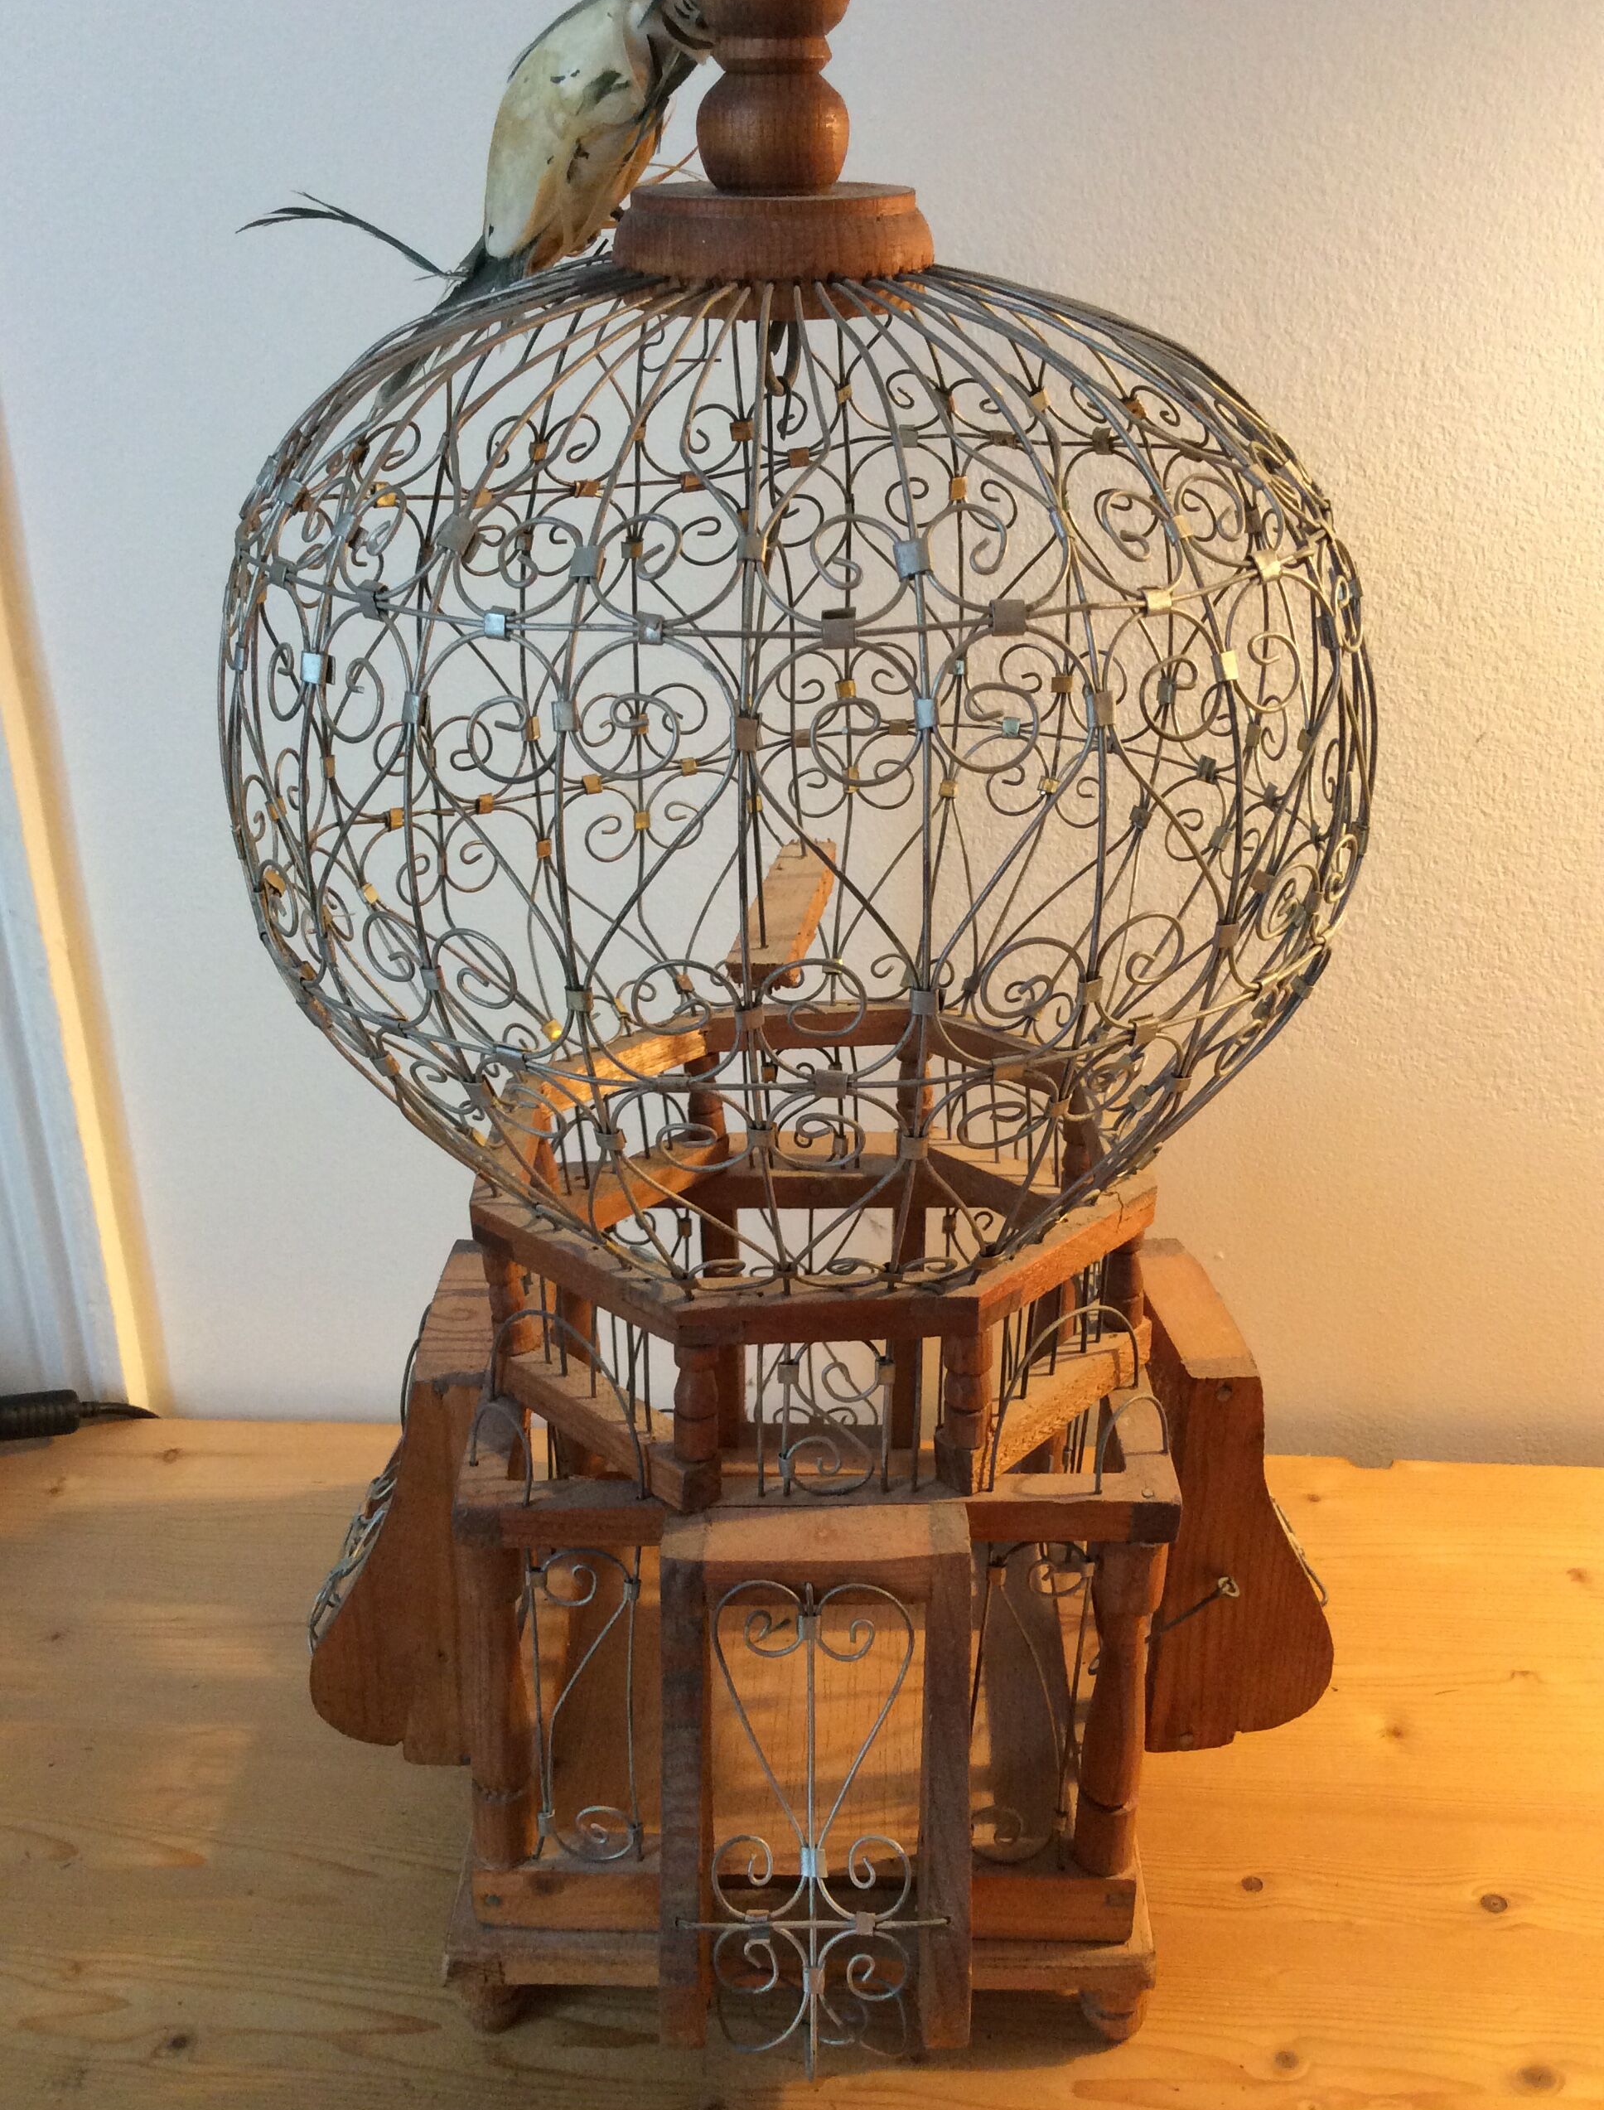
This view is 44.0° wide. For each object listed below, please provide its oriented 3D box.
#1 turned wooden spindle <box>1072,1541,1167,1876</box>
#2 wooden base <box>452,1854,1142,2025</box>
[{"bbox_3d":[0.095,0.194,0.599,0.022,0.132,0.022,1,25,-1],"label":"turned wooden spindle"},{"bbox_3d":[0.000,0.242,0.719,0.219,0.067,0.219,1,25,-1],"label":"wooden base"}]

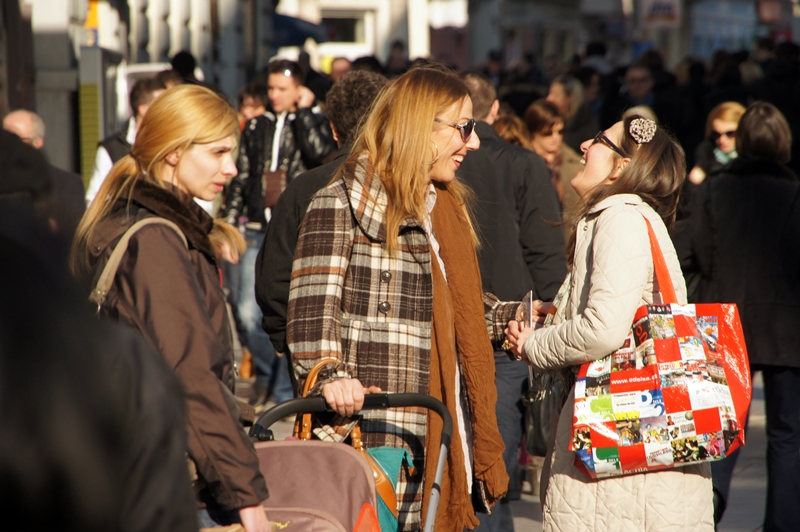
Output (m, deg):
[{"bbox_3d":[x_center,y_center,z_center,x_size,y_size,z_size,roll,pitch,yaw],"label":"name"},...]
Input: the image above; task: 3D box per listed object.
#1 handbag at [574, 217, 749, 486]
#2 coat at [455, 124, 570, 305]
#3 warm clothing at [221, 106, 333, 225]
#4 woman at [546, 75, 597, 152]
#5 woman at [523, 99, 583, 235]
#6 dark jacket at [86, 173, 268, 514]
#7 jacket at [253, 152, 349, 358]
[{"bbox_3d":[0.536,0.164,13.700,0.360,0.520,0.180,-7,2,-2],"label":"handbag"},{"bbox_3d":[0.301,-0.104,24.300,0.600,0.820,0.340,0,2,12],"label":"coat"},{"bbox_3d":[-0.593,-0.470,32.800,0.540,0.630,0.360,0,2,14],"label":"warm clothing"},{"bbox_3d":[1.003,-0.246,38.500,0.360,1.680,0.480,-2,2,-44],"label":"woman"},{"bbox_3d":[0.661,0.075,28.700,0.500,1.610,0.340,0,2,-14],"label":"woman"},{"bbox_3d":[-0.463,0.168,13.750,0.380,0.690,0.480,0,2,7],"label":"dark jacket"},{"bbox_3d":[-0.144,-0.004,19.400,0.580,0.720,0.340,0,2,-9],"label":"jacket"}]

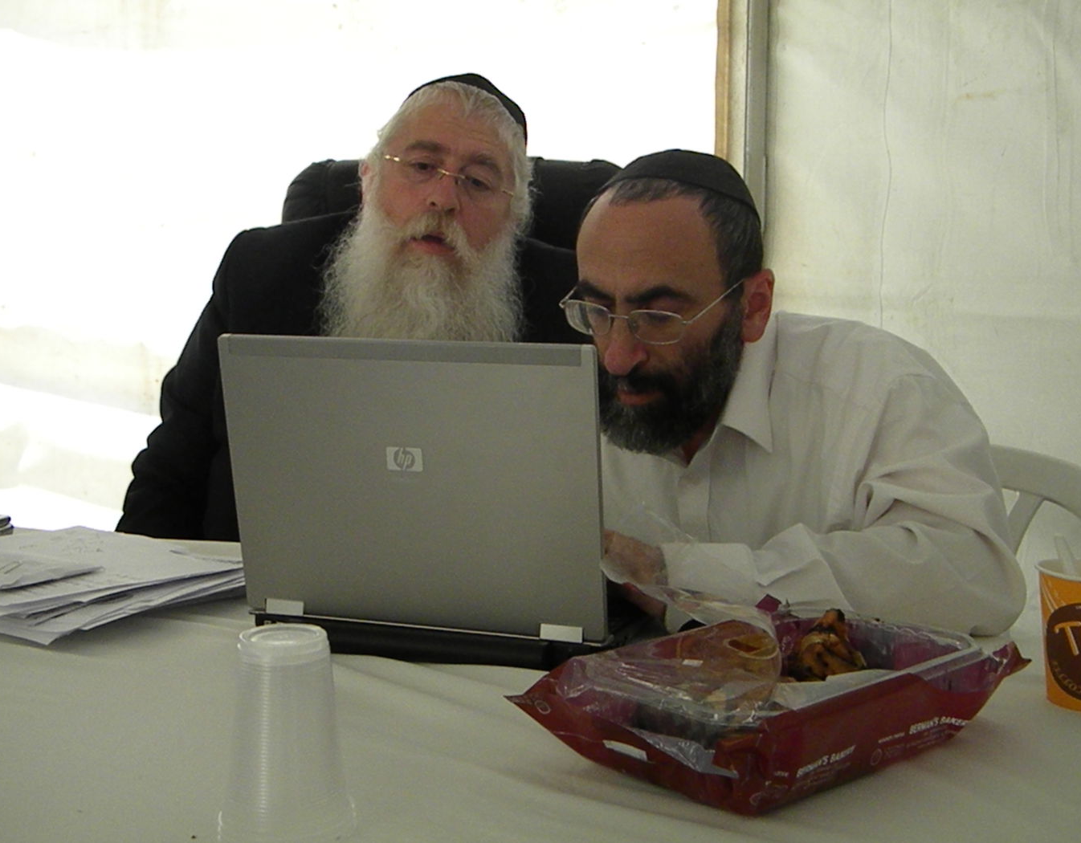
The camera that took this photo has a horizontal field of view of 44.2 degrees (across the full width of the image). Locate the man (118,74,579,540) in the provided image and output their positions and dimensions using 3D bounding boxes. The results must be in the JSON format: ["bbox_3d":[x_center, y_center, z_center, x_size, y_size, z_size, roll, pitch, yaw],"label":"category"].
[{"bbox_3d":[-0.141,0.216,1.518,0.640,1.240,0.800,-1,7,-7],"label":"man"}]

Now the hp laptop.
[{"bbox_3d":[-0.063,0.050,1.071,0.285,0.247,0.254,2,7,16],"label":"hp laptop"}]

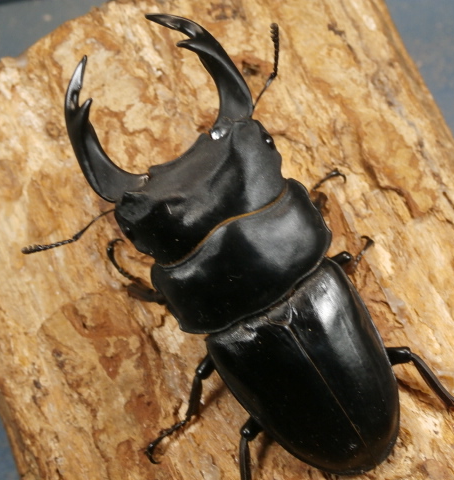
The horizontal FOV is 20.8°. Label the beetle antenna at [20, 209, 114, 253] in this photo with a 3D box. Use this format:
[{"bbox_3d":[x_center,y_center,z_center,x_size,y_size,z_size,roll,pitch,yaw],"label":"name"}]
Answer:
[{"bbox_3d":[-0.024,-0.001,0.189,0.016,0.002,0.003,-25,67,-11],"label":"beetle antenna"}]

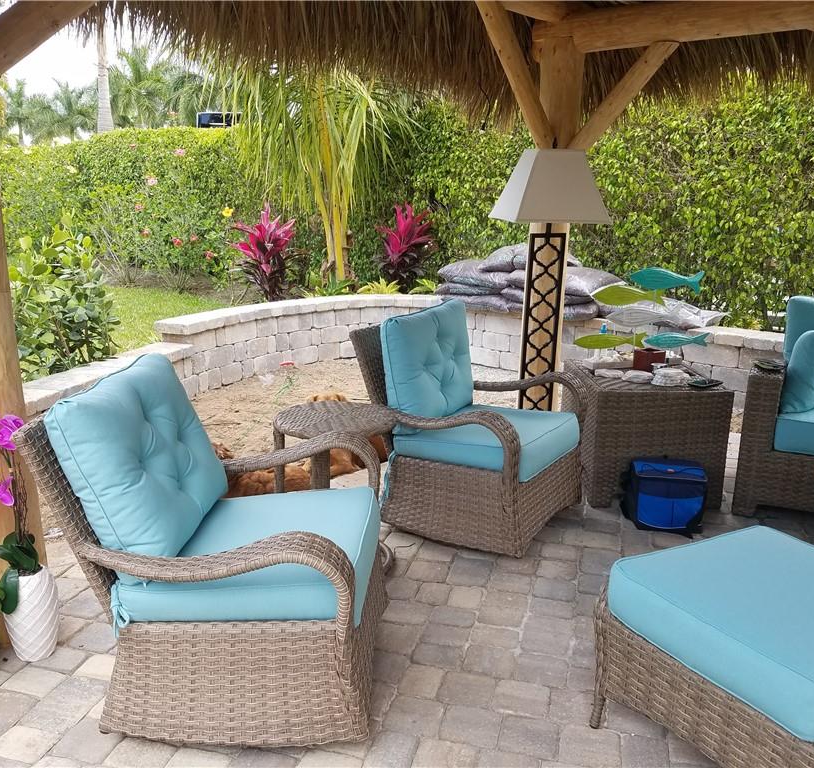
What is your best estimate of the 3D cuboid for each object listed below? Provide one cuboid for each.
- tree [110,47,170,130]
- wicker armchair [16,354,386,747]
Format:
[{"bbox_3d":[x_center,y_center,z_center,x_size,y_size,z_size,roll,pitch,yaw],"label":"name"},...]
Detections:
[{"bbox_3d":[-10.317,-10.325,30.393,2.900,5.710,2.900,1,16,0],"label":"tree"},{"bbox_3d":[-0.484,0.431,2.222,0.880,0.930,0.700,2,16,2],"label":"wicker armchair"}]

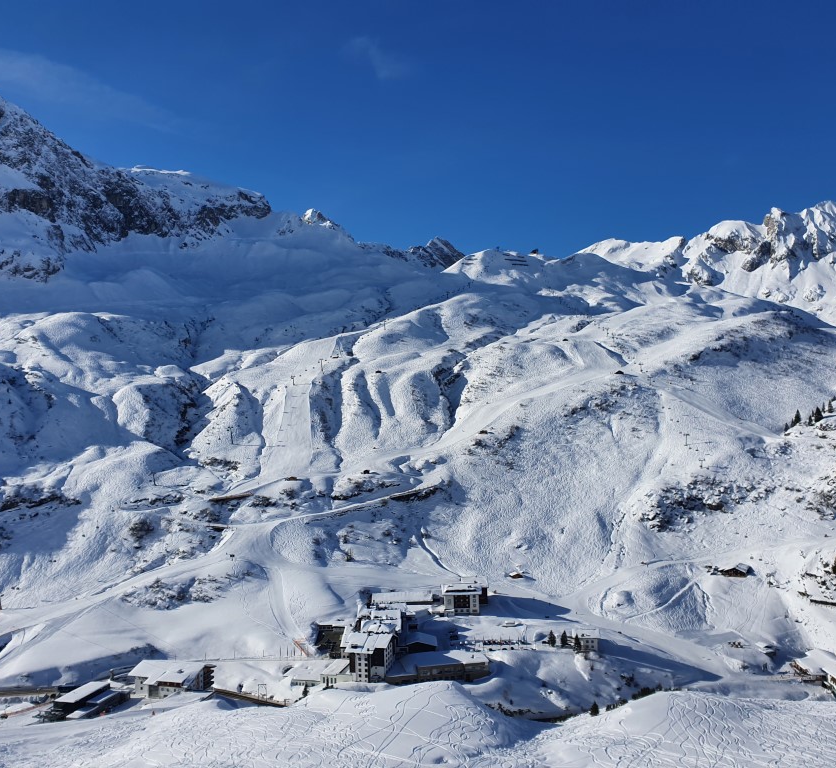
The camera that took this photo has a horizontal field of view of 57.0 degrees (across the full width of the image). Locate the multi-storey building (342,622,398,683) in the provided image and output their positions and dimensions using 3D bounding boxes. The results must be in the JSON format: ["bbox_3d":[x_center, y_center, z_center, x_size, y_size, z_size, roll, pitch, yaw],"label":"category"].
[{"bbox_3d":[-23.750,143.820,402.300,23.000,18.500,23.000,-1,0,13],"label":"multi-storey building"}]

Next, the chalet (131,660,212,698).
[{"bbox_3d":[-122.830,148.930,388.490,33.000,13.000,23.000,-1,0,12],"label":"chalet"}]

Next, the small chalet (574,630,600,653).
[{"bbox_3d":[96.260,146.880,441.690,15.500,9.500,14.000,-1,0,7],"label":"small chalet"}]

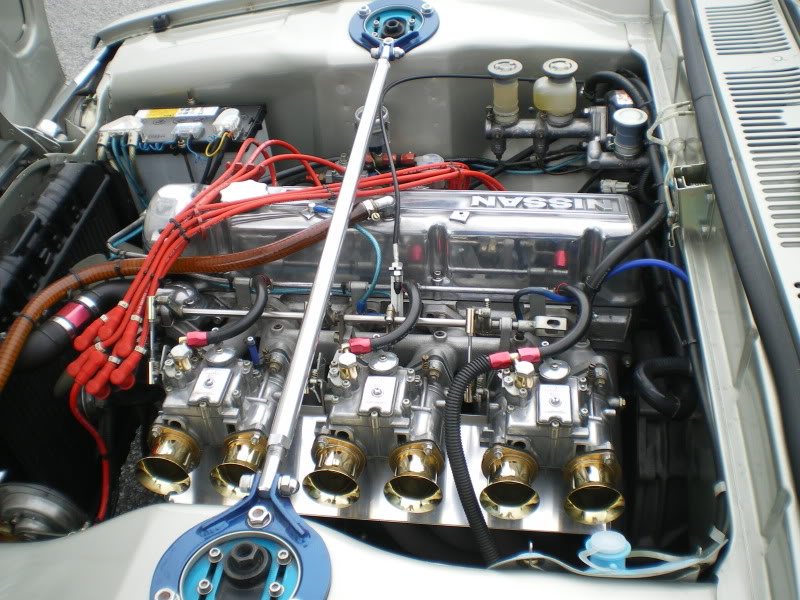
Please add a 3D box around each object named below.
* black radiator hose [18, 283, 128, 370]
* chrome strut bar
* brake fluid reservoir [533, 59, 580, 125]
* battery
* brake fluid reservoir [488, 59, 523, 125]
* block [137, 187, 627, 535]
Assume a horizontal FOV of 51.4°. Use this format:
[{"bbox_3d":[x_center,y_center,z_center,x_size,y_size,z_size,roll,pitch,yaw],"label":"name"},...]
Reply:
[{"bbox_3d":[-0.453,0.029,1.171,0.200,0.080,0.061,-23,47,-16],"label":"black radiator hose"},{"bbox_3d":[-0.074,-0.121,1.081,0.027,0.027,0.853,2,45,8],"label":"chrome strut bar"},{"bbox_3d":[0.242,-0.318,1.286,0.065,0.095,0.054,2,45,9],"label":"brake fluid reservoir"},{"bbox_3d":[-0.358,-0.233,1.492,0.240,0.180,0.119,2,45,9],"label":"battery"},{"bbox_3d":[0.165,-0.320,1.298,0.051,0.096,0.051,2,45,9],"label":"brake fluid reservoir"},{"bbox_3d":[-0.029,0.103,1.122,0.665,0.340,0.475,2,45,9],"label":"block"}]

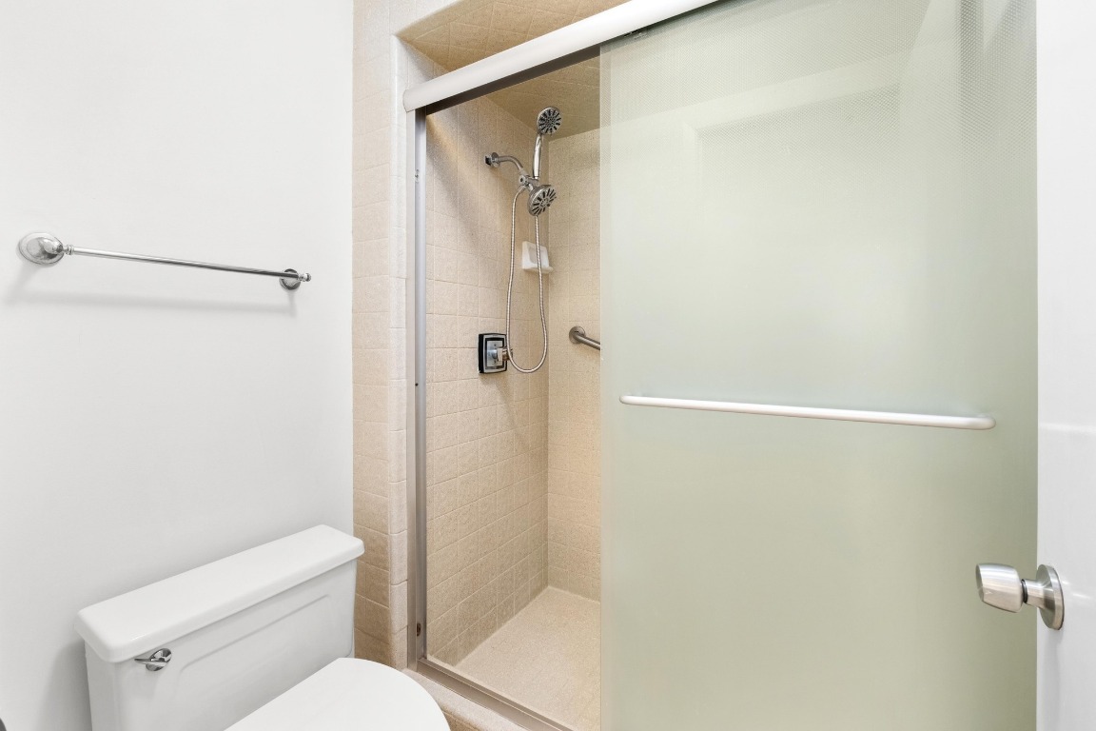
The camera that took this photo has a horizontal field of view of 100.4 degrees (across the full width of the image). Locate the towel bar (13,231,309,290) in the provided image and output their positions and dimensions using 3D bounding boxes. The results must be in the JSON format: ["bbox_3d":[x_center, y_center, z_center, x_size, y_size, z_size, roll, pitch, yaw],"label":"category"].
[{"bbox_3d":[-0.772,-0.221,1.007,0.085,0.058,0.514,1,2,31],"label":"towel bar"}]

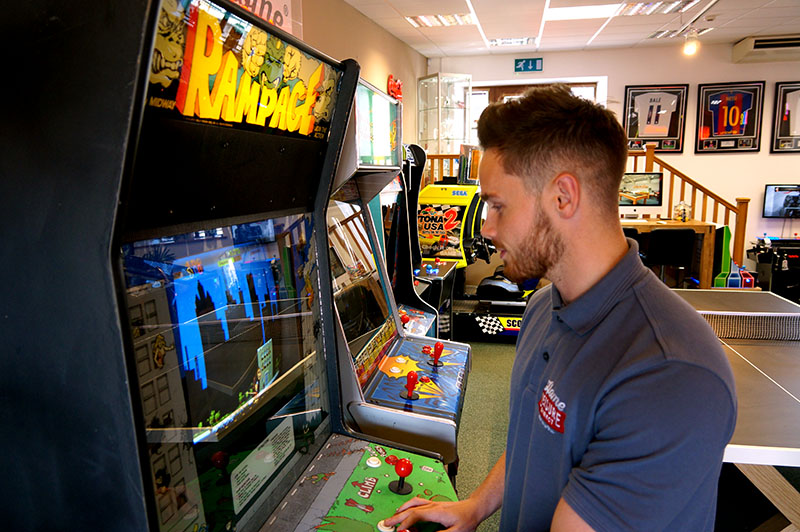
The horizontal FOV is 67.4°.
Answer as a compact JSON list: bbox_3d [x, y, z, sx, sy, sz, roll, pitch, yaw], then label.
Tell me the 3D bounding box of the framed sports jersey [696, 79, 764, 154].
[{"bbox_3d":[4.157,-1.859,7.560,0.764,0.866,0.040,2,10,11],"label":"framed sports jersey"}]

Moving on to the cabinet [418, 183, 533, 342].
[{"bbox_3d":[1.062,-0.120,6.266,1.650,1.450,1.600,2,10,11],"label":"cabinet"}]

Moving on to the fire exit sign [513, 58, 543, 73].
[{"bbox_3d":[1.704,-2.649,7.919,0.358,0.155,0.040,2,10,11],"label":"fire exit sign"}]

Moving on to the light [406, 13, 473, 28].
[{"bbox_3d":[0.376,-2.204,5.347,0.600,0.060,0.600,1,12,11],"label":"light"}]

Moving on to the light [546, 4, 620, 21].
[{"bbox_3d":[1.552,-2.177,5.115,0.600,0.060,0.600,1,12,11],"label":"light"}]

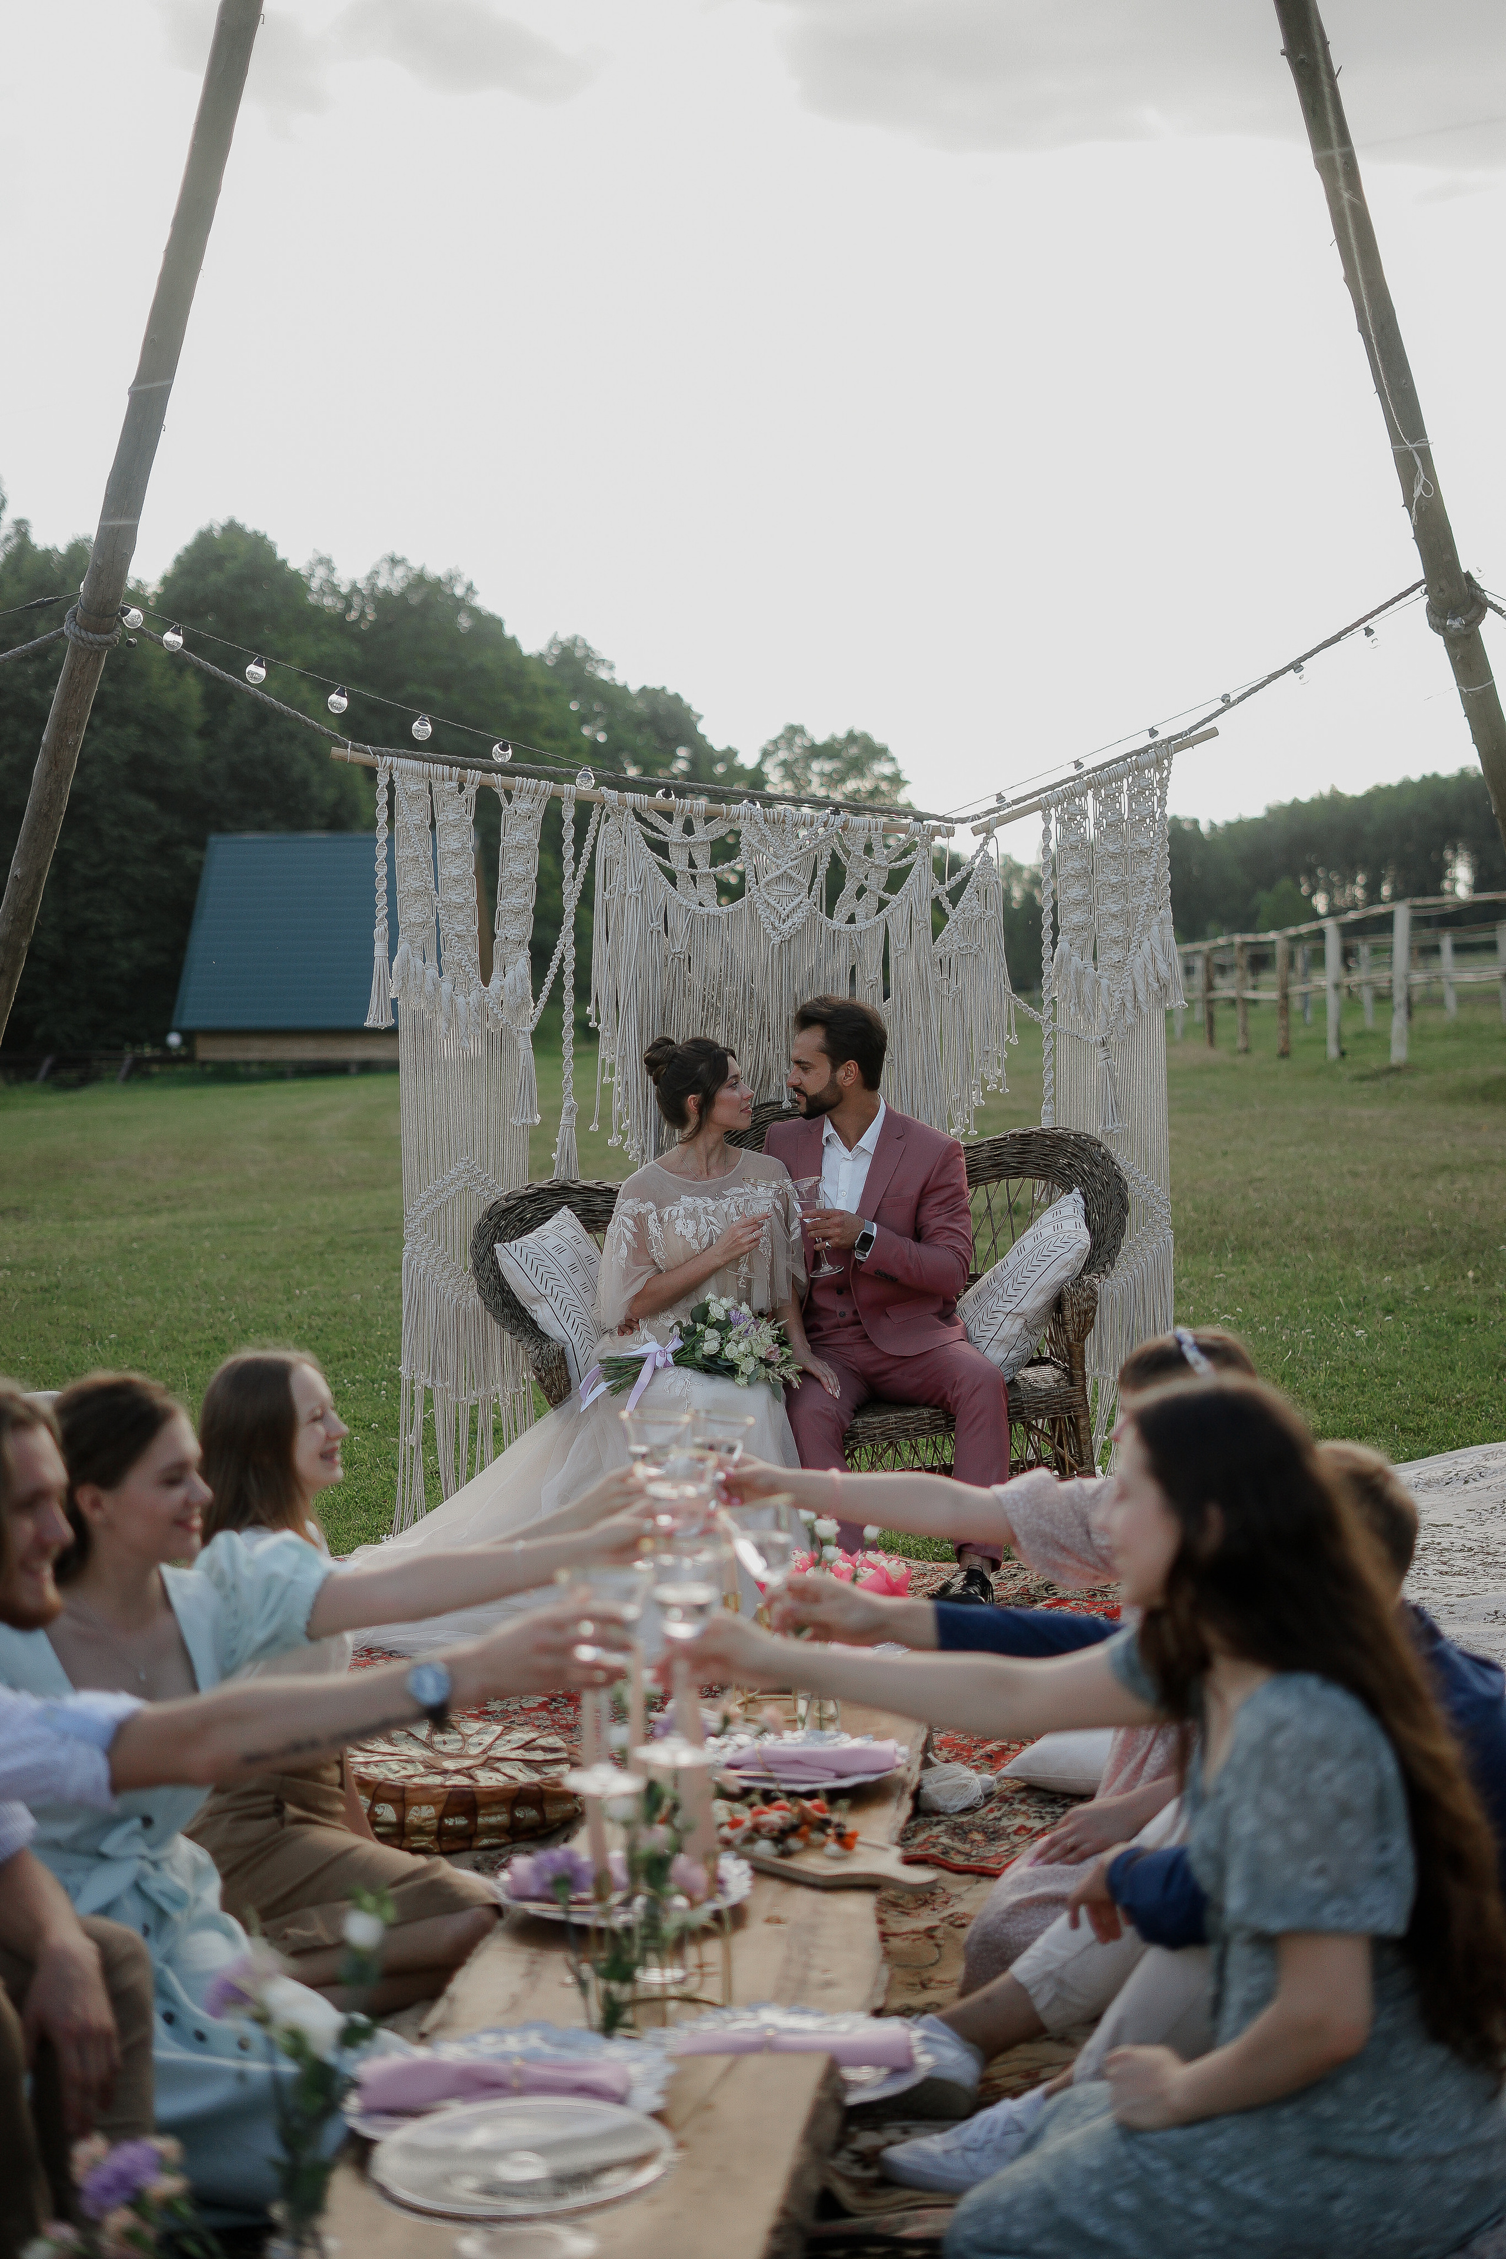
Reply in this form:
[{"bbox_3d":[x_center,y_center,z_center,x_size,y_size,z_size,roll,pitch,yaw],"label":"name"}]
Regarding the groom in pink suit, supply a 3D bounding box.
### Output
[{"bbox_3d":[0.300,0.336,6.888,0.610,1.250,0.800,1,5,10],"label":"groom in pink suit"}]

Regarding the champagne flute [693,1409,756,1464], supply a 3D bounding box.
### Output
[{"bbox_3d":[-0.035,0.451,3.897,0.083,0.207,0.083,0,5,0],"label":"champagne flute"}]

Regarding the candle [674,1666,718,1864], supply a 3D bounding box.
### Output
[{"bbox_3d":[-0.063,0.716,3.517,0.028,0.225,0.028,-4,4,0],"label":"candle"}]

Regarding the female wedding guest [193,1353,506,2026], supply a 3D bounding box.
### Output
[{"bbox_3d":[-0.570,0.736,4.472,0.760,0.830,0.500,2,5,27],"label":"female wedding guest"}]

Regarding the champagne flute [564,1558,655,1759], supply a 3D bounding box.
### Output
[{"bbox_3d":[-0.136,0.507,2.929,0.083,0.207,0.083,0,5,0],"label":"champagne flute"}]

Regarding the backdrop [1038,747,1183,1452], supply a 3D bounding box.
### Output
[{"bbox_3d":[0.850,0.021,7.374,0.360,1.840,0.100,1,5,9],"label":"backdrop"}]

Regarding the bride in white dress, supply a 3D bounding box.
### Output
[{"bbox_3d":[-0.335,0.394,6.651,0.950,1.170,0.980,-1,5,-11],"label":"bride in white dress"}]

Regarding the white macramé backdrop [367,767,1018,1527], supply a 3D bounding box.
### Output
[{"bbox_3d":[-0.140,0.032,7.245,1.530,1.800,0.140,0,5,-5],"label":"white macramé backdrop"}]

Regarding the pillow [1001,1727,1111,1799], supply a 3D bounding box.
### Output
[{"bbox_3d":[0.635,1.021,5.377,0.440,0.130,0.430,0,5,0],"label":"pillow"}]

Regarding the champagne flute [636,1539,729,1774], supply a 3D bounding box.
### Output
[{"bbox_3d":[-0.070,0.502,3.029,0.083,0.207,0.083,4,4,0],"label":"champagne flute"}]

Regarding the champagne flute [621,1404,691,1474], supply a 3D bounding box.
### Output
[{"bbox_3d":[-0.120,0.455,3.848,0.083,0.207,0.083,0,5,0],"label":"champagne flute"}]

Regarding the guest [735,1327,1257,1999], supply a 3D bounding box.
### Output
[{"bbox_3d":[0.440,0.727,4.401,0.860,0.860,0.520,-3,5,-30],"label":"guest"}]

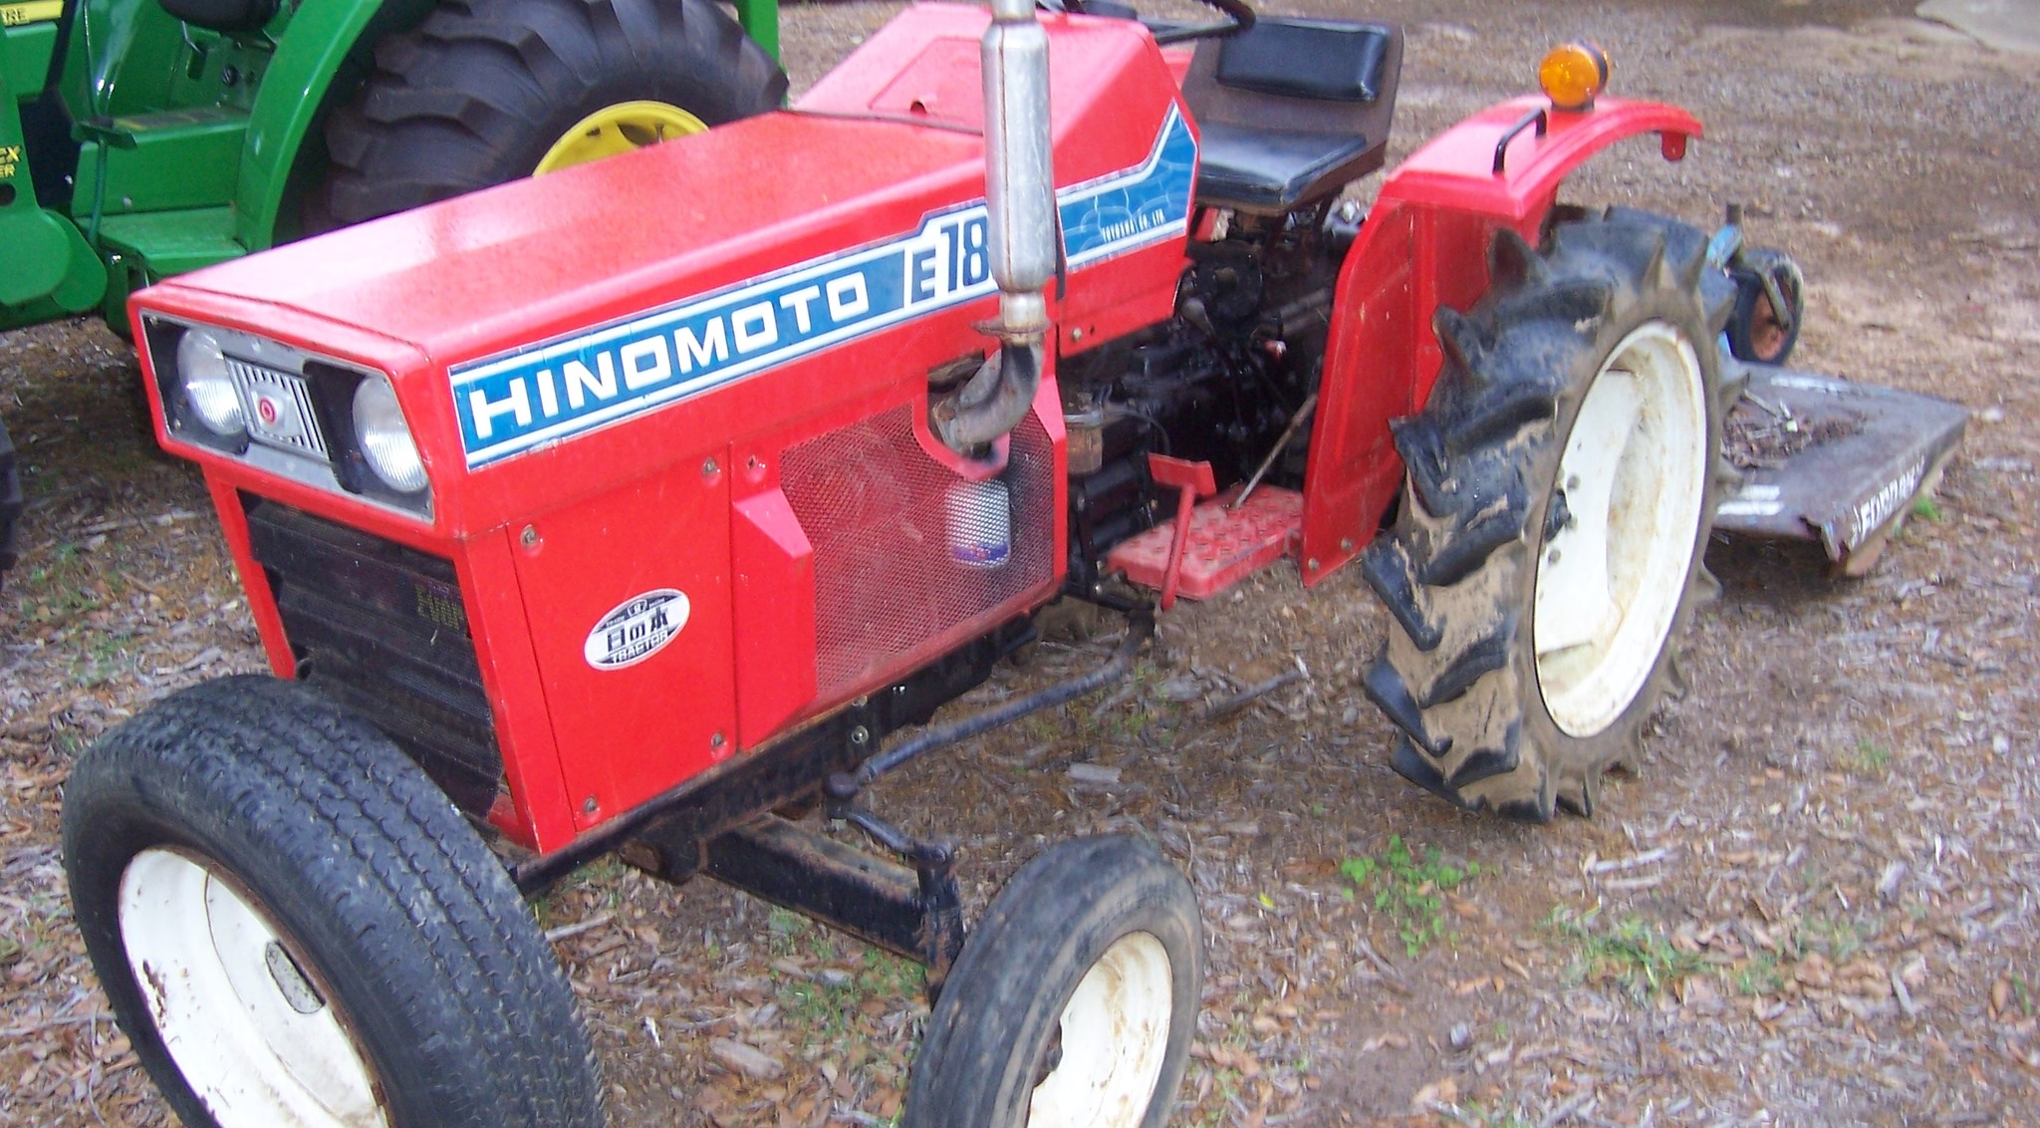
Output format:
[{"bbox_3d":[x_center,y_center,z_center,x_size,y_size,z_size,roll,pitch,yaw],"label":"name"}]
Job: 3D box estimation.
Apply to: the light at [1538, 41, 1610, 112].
[{"bbox_3d":[0.832,-0.733,3.190,0.096,0.106,0.060,14,26,36],"label":"light"}]

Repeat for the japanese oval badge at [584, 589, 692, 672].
[{"bbox_3d":[-0.389,0.067,2.167,0.005,0.070,0.145,14,26,36],"label":"japanese oval badge"}]

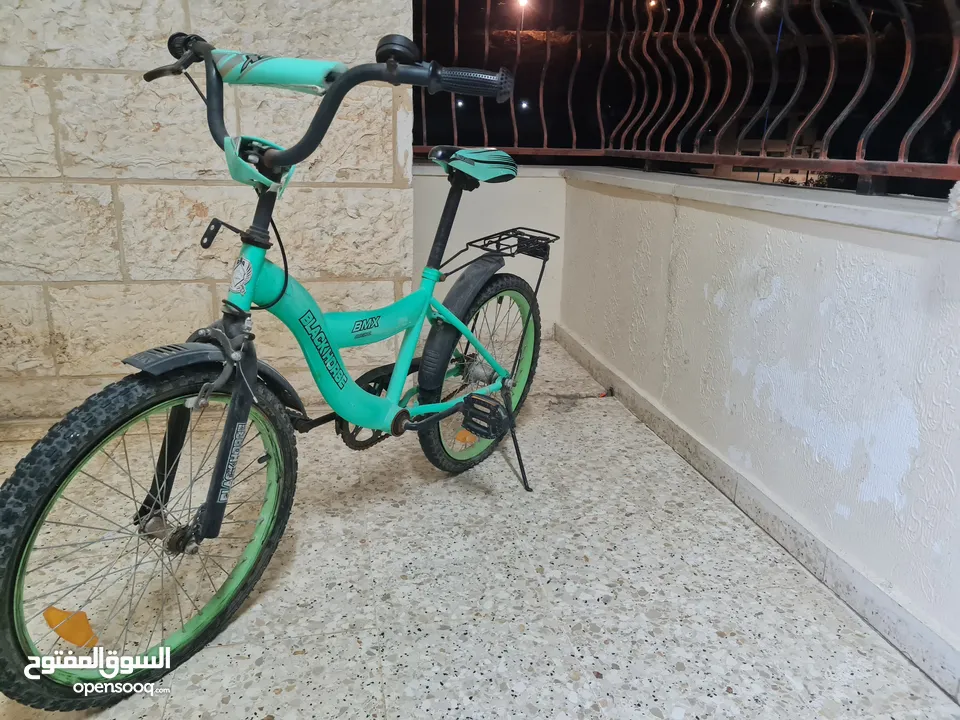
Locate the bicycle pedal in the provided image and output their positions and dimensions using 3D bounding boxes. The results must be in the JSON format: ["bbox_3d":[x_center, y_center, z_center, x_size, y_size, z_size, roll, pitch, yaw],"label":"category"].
[{"bbox_3d":[0.011,0.118,1.496,0.092,0.072,0.027,19,29,26],"label":"bicycle pedal"}]

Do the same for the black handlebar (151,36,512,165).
[{"bbox_3d":[-0.256,-0.351,0.982,0.610,0.190,0.150,19,23,26],"label":"black handlebar"}]

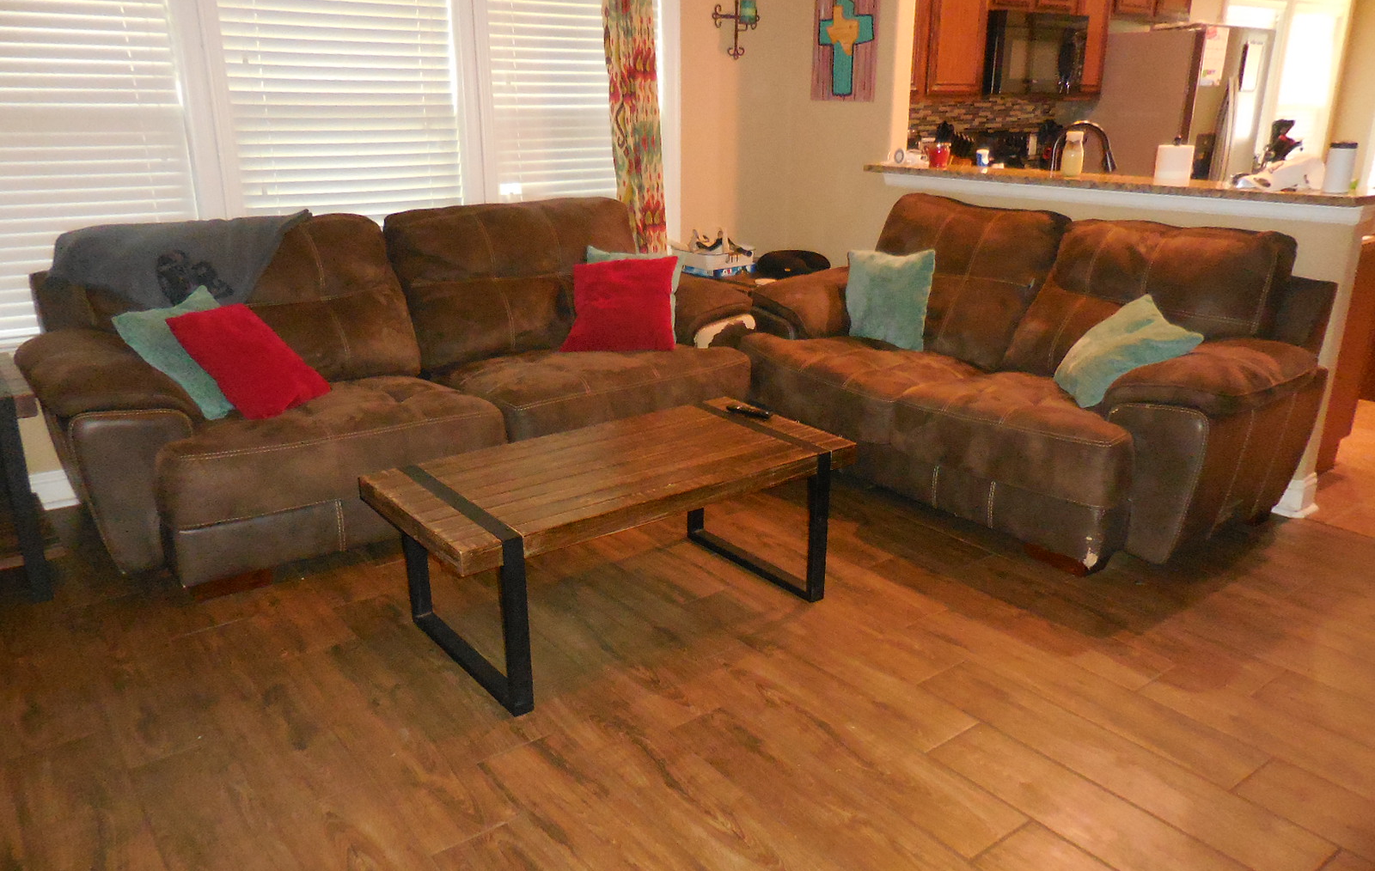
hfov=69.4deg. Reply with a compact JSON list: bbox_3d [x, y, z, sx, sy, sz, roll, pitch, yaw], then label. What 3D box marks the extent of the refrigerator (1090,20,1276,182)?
[{"bbox_3d":[2.804,-1.466,5.981,0.880,1.760,0.800,-14,23,-36],"label":"refrigerator"}]

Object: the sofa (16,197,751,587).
[{"bbox_3d":[-0.924,-0.284,3.615,2.480,1.000,1.020,-13,22,-35],"label":"sofa"}]

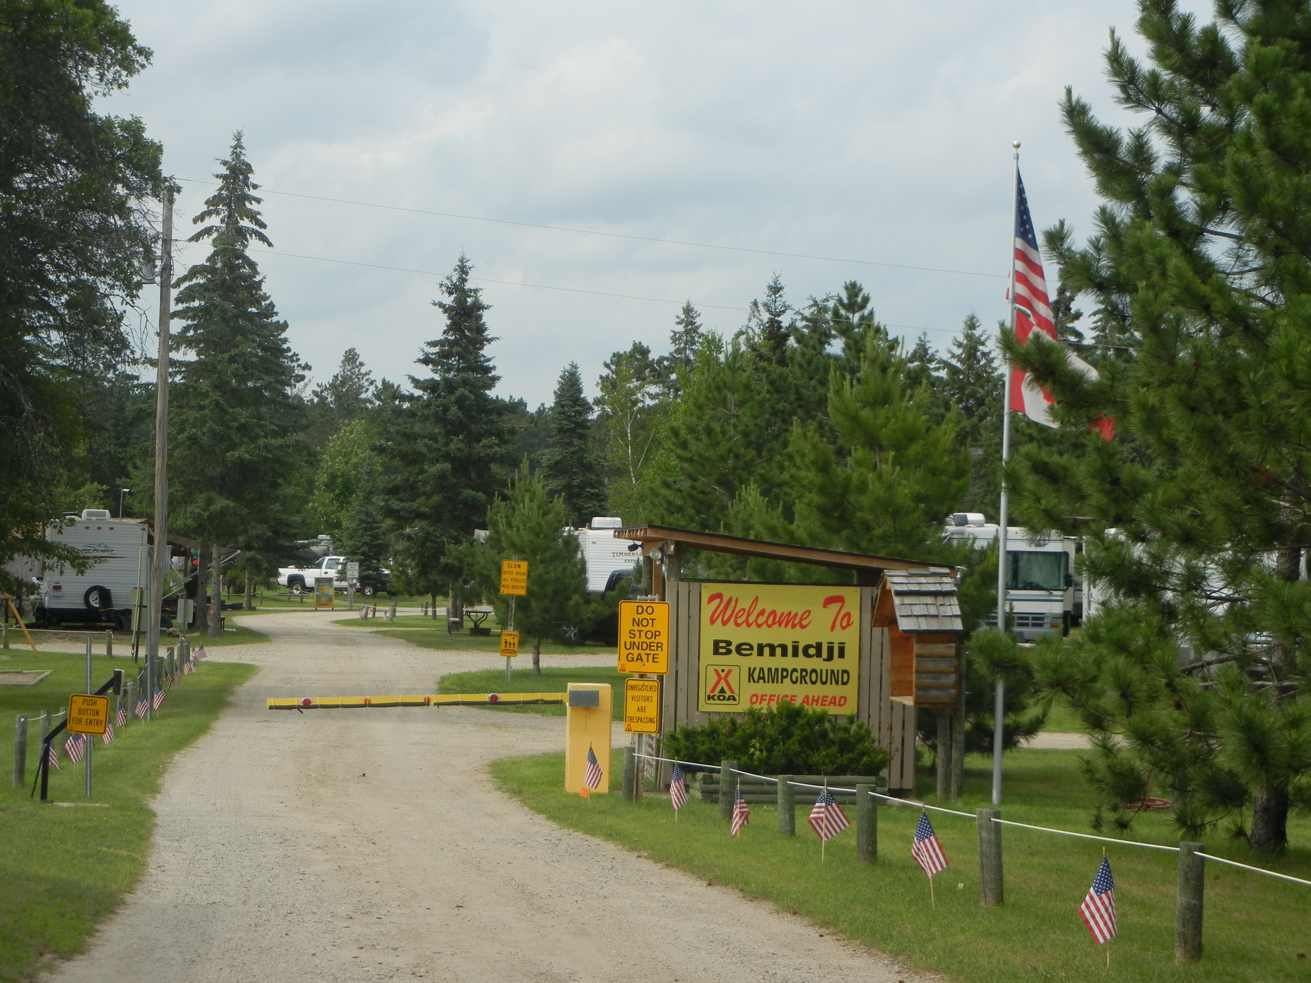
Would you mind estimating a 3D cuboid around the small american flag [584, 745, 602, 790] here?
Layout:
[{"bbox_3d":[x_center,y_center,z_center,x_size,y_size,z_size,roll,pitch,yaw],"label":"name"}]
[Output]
[{"bbox_3d":[-0.515,2.276,27.800,0.170,0.370,0.090,1,-1,-6],"label":"small american flag"}]

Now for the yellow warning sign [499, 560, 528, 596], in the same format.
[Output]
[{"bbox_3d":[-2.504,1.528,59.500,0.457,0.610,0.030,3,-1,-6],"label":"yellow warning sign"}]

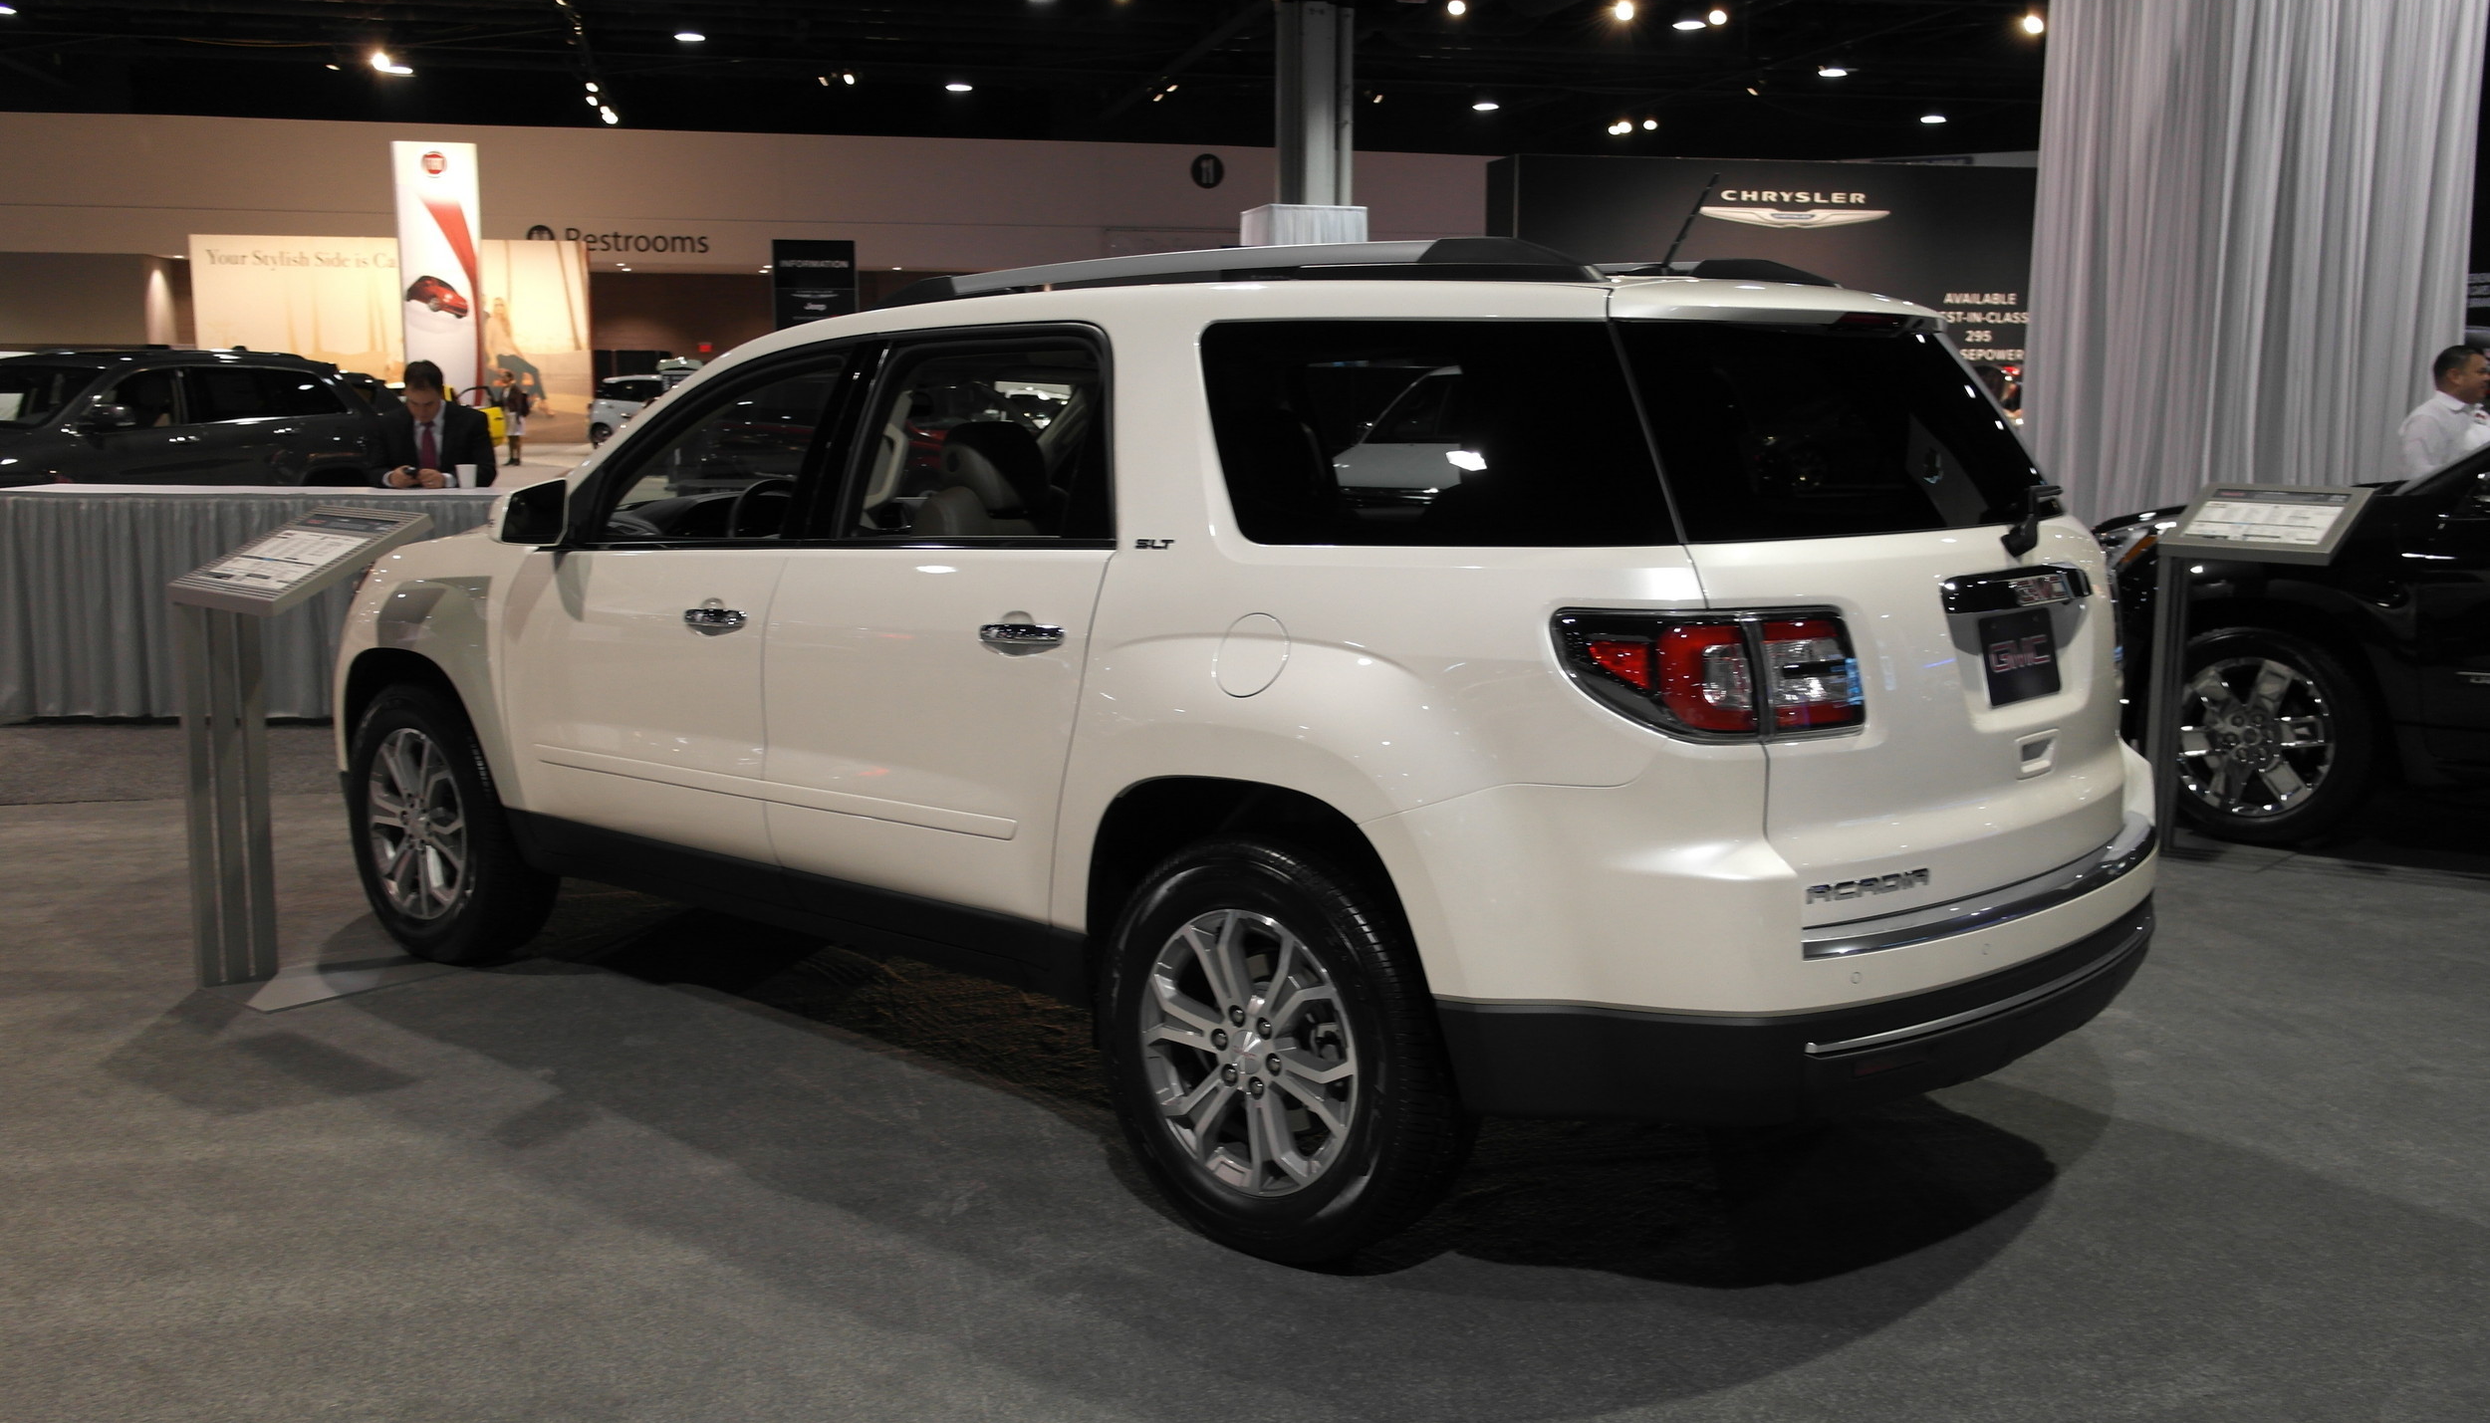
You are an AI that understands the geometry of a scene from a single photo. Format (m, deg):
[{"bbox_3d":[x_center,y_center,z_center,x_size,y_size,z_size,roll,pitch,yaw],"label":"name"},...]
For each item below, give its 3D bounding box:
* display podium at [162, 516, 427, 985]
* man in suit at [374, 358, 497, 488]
[{"bbox_3d":[-2.422,0.119,5.412,0.626,1.278,0.430,9,12,42],"label":"display podium"},{"bbox_3d":[-4.032,-0.903,10.339,0.580,1.670,0.440,-1,9,-9],"label":"man in suit"}]

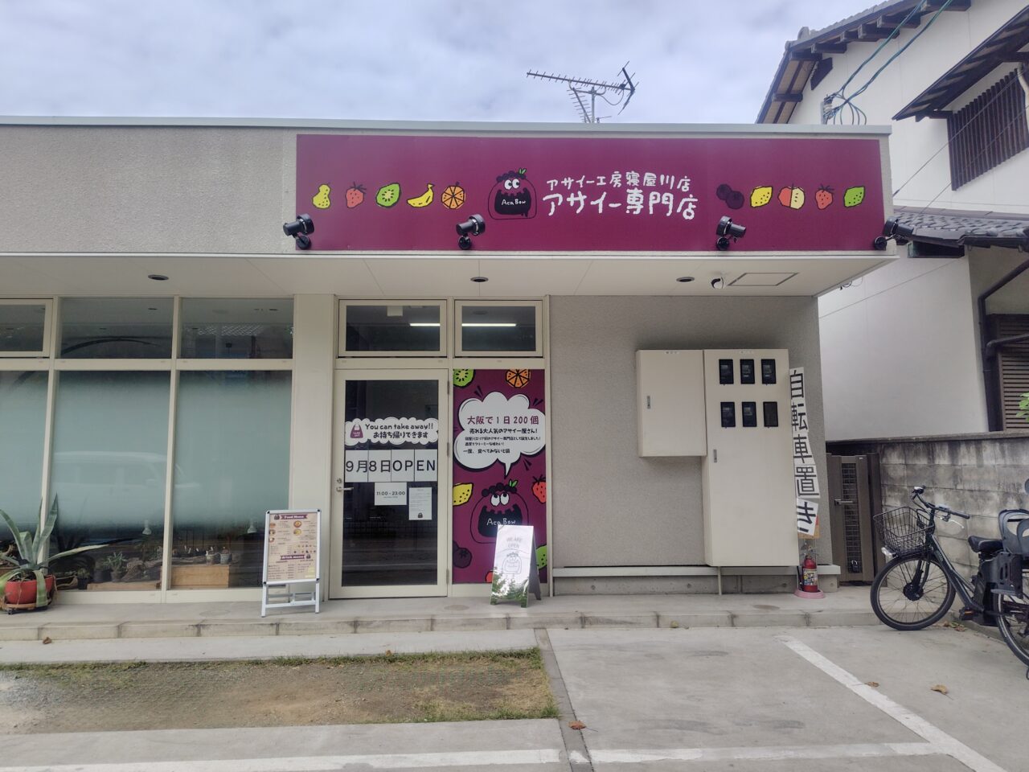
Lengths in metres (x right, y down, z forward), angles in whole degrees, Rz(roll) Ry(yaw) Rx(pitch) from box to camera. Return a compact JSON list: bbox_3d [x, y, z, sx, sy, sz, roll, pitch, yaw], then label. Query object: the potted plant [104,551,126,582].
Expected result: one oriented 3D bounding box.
[{"bbox_3d":[-3.771,1.711,6.454,0.210,0.285,0.200,0,-6,-2],"label":"potted plant"}]

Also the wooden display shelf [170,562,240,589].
[{"bbox_3d":[-2.987,1.803,6.495,0.620,0.240,0.280,0,-6,-2],"label":"wooden display shelf"}]

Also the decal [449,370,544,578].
[{"bbox_3d":[-0.142,0.831,6.418,0.880,1.998,0.020,0,-6,-2],"label":"decal"}]

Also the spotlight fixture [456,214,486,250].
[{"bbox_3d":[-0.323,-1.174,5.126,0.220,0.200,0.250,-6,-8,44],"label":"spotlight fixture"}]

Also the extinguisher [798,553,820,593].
[{"bbox_3d":[2.665,1.665,6.200,0.165,0.420,0.145,0,-6,-2],"label":"extinguisher"}]

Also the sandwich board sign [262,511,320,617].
[{"bbox_3d":[-1.912,1.493,5.901,0.452,0.843,0.456,1,-6,-16],"label":"sandwich board sign"}]

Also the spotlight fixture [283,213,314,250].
[{"bbox_3d":[-1.613,-1.182,5.177,0.220,0.240,0.270,-6,3,44],"label":"spotlight fixture"}]

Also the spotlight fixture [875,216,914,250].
[{"bbox_3d":[2.910,-1.193,5.233,0.220,0.200,0.260,5,-8,-40],"label":"spotlight fixture"}]

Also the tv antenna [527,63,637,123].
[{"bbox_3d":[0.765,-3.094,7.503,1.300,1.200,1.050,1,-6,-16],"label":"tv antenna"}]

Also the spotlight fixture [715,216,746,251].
[{"bbox_3d":[1.654,-1.200,5.292,0.270,0.240,0.220,9,2,42],"label":"spotlight fixture"}]

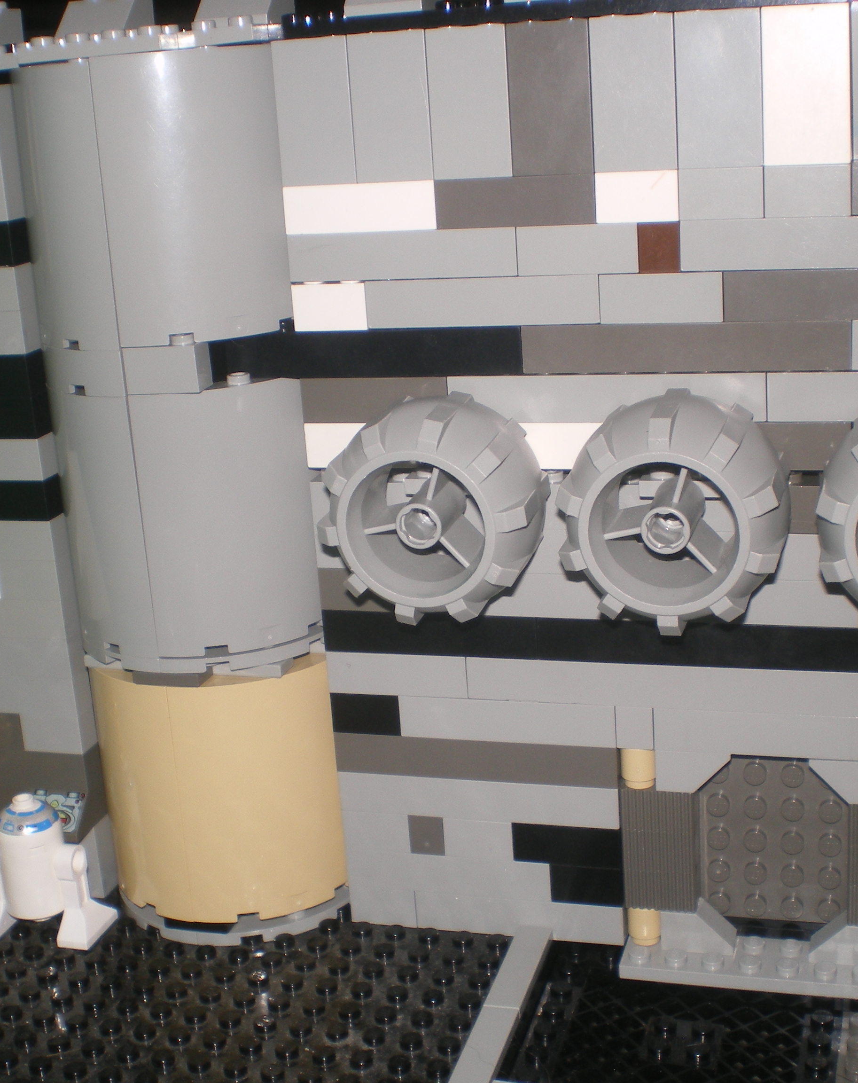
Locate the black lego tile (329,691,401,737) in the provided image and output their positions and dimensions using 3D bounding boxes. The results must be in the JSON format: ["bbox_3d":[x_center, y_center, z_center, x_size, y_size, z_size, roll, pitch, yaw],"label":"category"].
[{"bbox_3d":[-0.013,0.037,0.355,0.016,0.010,0.011,1,17,17],"label":"black lego tile"}]

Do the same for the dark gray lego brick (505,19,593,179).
[{"bbox_3d":[0.024,-0.085,0.305,0.016,0.029,0.011,1,17,17],"label":"dark gray lego brick"}]

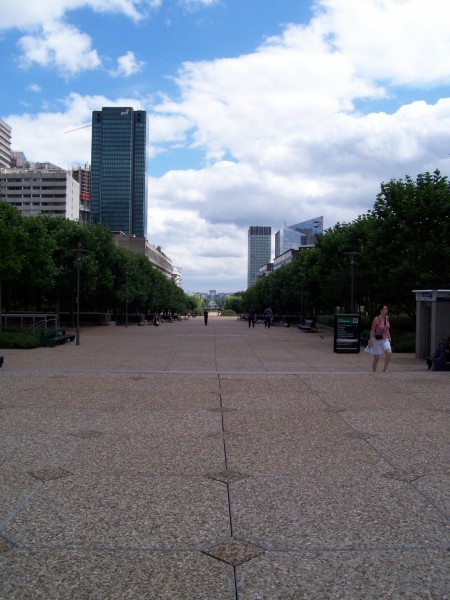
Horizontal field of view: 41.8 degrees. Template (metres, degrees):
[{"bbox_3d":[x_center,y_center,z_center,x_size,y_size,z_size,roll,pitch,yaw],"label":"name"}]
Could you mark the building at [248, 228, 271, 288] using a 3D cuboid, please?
[{"bbox_3d":[44.747,-38.393,751.021,26.000,105.000,36.000,1,0,-1],"label":"building"}]

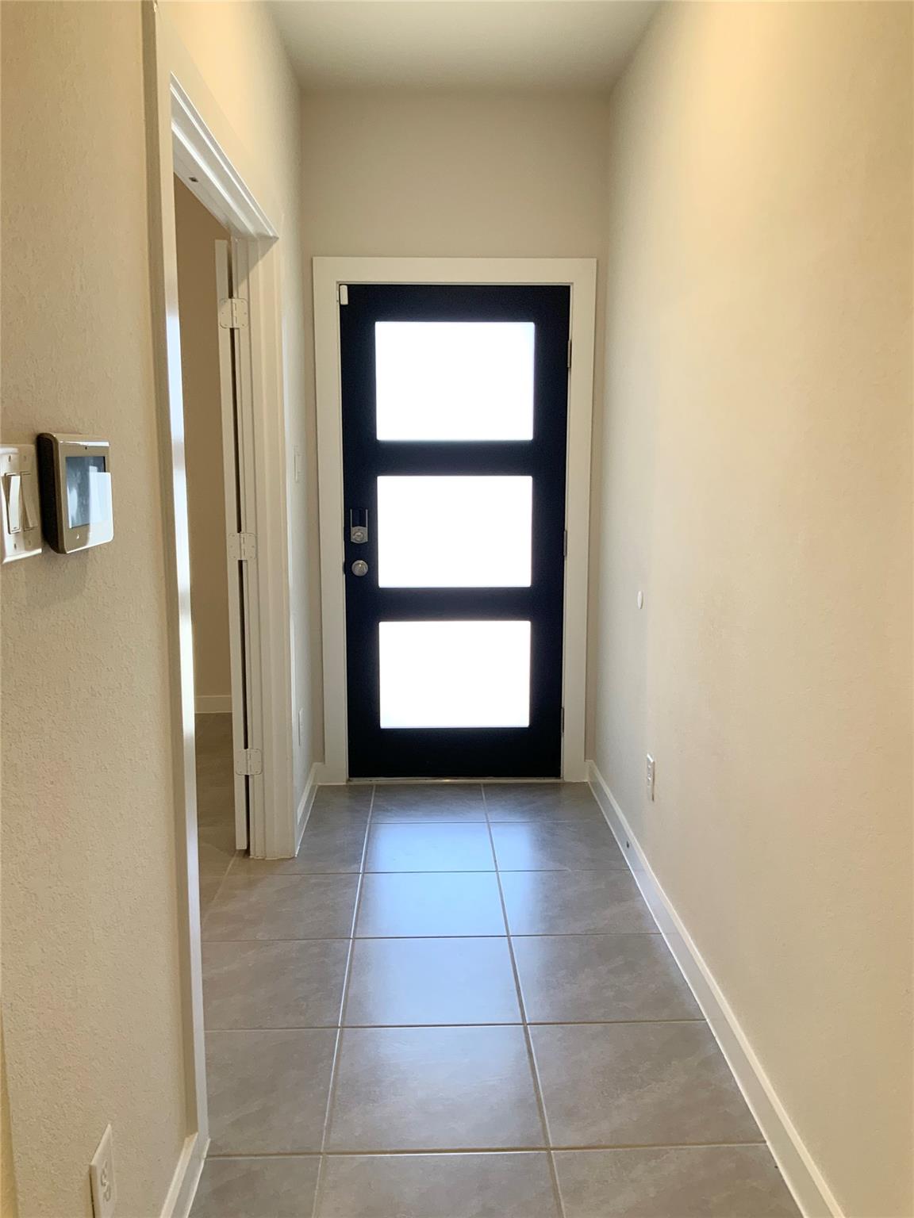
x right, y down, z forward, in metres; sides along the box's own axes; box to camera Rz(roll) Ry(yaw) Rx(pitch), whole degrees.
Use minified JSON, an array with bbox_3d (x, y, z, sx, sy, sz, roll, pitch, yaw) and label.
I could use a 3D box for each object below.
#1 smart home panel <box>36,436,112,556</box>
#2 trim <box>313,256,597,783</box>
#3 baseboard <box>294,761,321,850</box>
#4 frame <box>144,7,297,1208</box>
[{"bbox_3d":[-0.494,-0.151,1.334,0.025,0.137,0.200,0,9,-2],"label":"smart home panel"},{"bbox_3d":[-0.005,-0.322,4.199,1.115,2.150,0.050,0,9,-2],"label":"trim"},{"bbox_3d":[-0.584,0.758,3.948,0.019,0.093,0.750,0,9,-2],"label":"baseboard"},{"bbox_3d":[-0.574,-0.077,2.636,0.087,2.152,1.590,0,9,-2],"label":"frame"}]

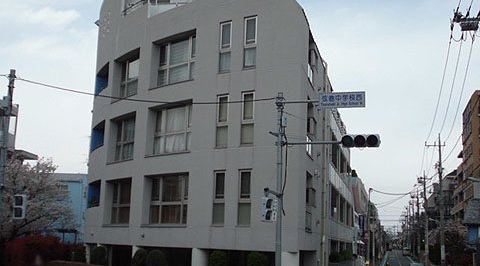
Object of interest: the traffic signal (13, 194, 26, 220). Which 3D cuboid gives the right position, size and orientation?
[{"bbox_3d":[-7.041,2.360,22.169,0.400,0.800,0.250,2,-9,0],"label":"traffic signal"}]

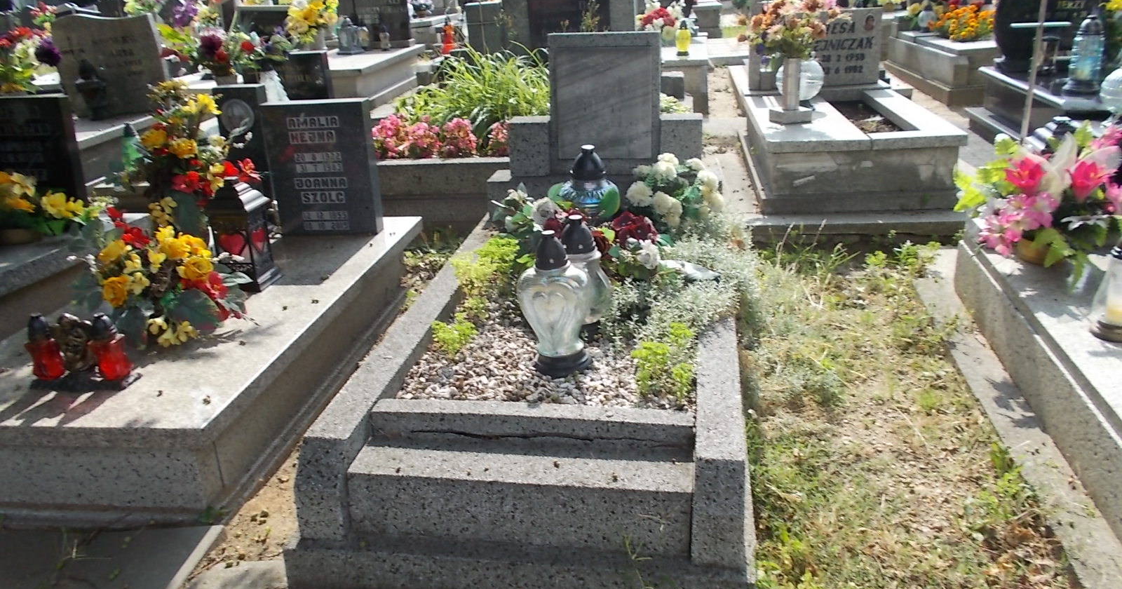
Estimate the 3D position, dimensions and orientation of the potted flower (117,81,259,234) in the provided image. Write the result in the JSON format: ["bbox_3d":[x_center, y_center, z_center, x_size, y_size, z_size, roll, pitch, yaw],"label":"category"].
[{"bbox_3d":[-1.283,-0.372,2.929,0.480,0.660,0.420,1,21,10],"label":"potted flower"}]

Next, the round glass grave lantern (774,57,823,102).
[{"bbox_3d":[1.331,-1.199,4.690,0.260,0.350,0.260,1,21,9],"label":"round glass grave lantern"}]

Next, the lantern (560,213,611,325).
[{"bbox_3d":[0.058,-0.046,2.268,0.165,0.350,0.160,2,23,10],"label":"lantern"}]

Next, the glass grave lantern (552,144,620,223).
[{"bbox_3d":[0.103,-0.353,2.965,0.200,0.340,0.200,1,21,10],"label":"glass grave lantern"}]

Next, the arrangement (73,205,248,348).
[{"bbox_3d":[-1.220,-0.056,2.584,0.520,0.400,0.430,1,21,10],"label":"arrangement"}]

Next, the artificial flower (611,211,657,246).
[{"bbox_3d":[0.233,-0.208,2.651,0.145,0.100,0.125,1,21,10],"label":"artificial flower"}]

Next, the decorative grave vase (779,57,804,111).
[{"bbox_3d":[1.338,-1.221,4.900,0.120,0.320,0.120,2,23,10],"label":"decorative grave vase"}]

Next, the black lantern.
[{"bbox_3d":[-1.150,-0.218,3.042,0.165,0.375,0.165,1,21,10],"label":"black lantern"}]

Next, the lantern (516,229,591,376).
[{"bbox_3d":[-0.017,0.011,2.075,0.182,0.355,0.165,-3,21,0],"label":"lantern"}]

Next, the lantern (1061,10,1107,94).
[{"bbox_3d":[3.107,-1.433,5.000,0.225,0.460,0.225,2,23,10],"label":"lantern"}]

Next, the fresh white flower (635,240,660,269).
[{"bbox_3d":[0.260,-0.119,2.520,0.075,0.080,0.075,2,23,10],"label":"fresh white flower"}]

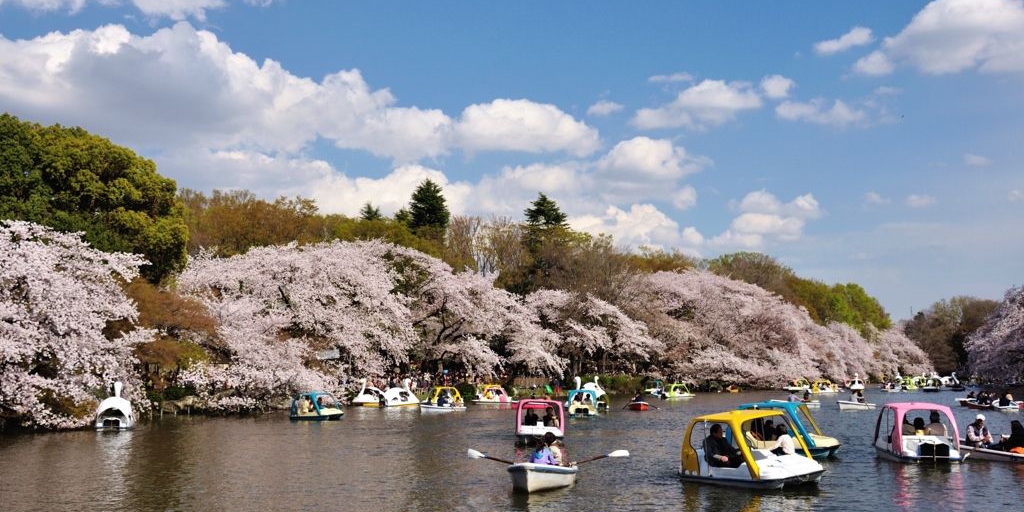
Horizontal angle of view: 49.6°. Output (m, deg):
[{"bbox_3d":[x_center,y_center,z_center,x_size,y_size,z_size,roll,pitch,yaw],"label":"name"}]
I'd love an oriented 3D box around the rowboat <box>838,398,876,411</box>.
[{"bbox_3d":[20.864,9.090,67.000,3.200,0.550,1.300,3,-7,-30],"label":"rowboat"}]

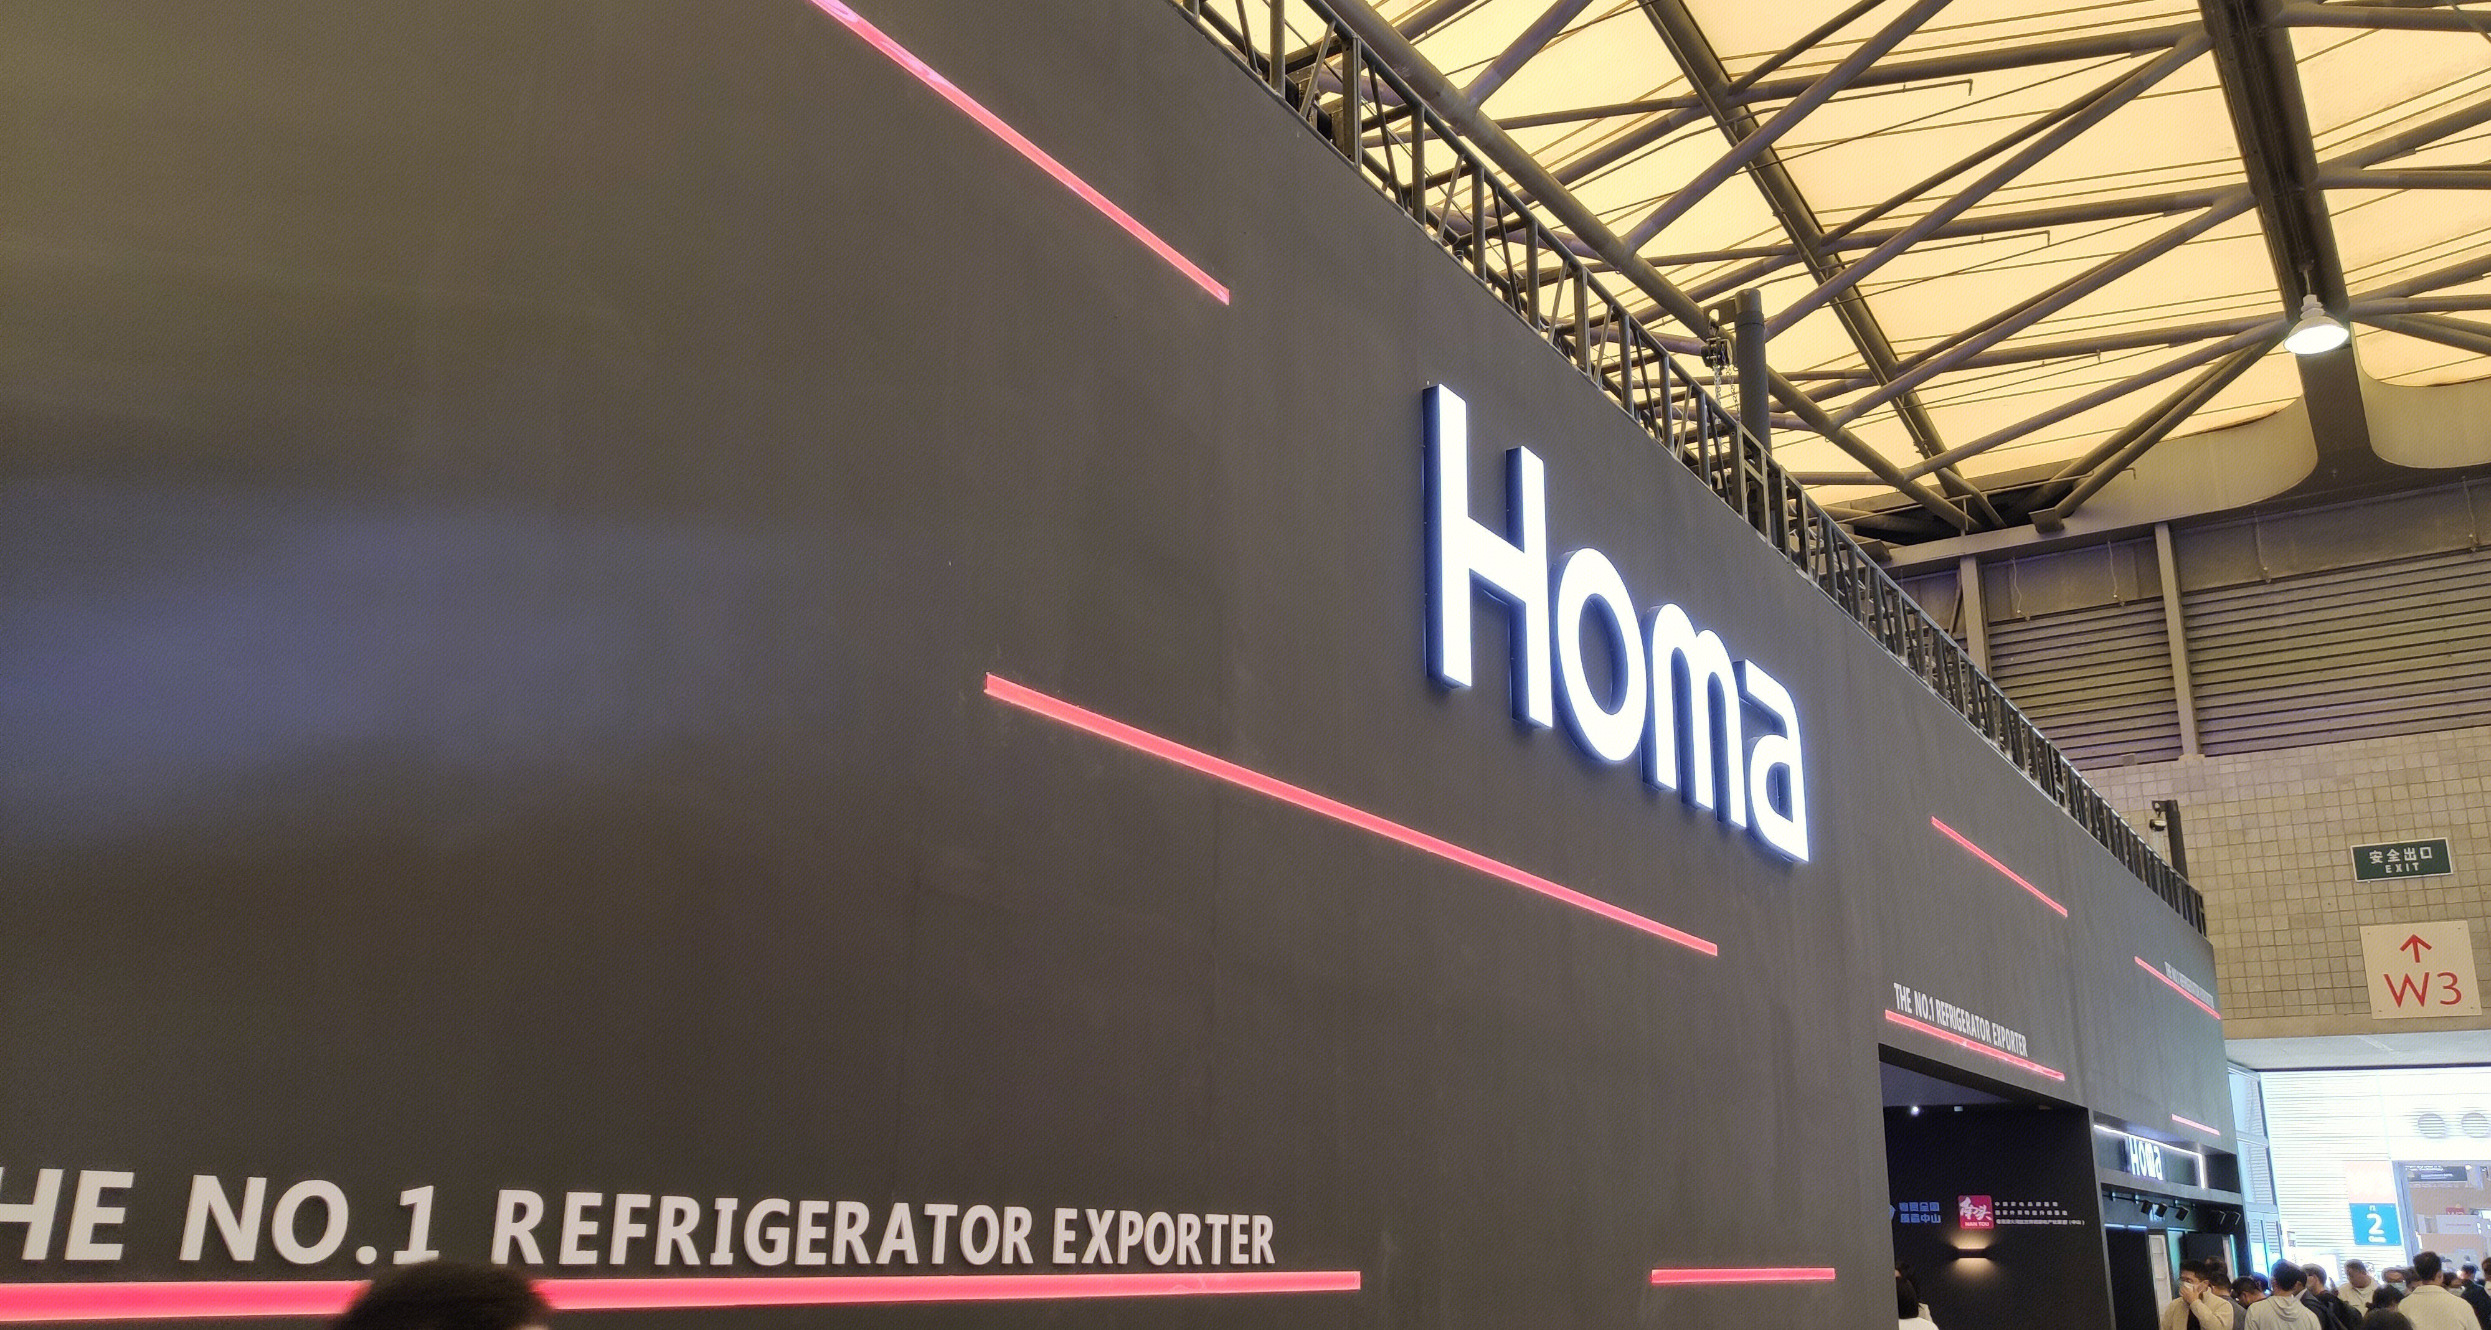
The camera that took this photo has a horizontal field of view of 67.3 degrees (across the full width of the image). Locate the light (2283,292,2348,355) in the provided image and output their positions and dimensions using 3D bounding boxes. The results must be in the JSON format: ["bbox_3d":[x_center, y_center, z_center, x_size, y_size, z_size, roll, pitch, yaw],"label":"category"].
[{"bbox_3d":[12.855,-4.176,22.524,0.660,0.580,0.660,-10,-20,32],"label":"light"}]

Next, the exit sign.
[{"bbox_3d":[15.347,2.586,24.843,1.116,0.503,0.080,-10,-20,32],"label":"exit sign"}]

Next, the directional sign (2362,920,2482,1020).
[{"bbox_3d":[15.334,3.981,24.432,1.214,1.214,0.040,-10,-20,32],"label":"directional sign"}]

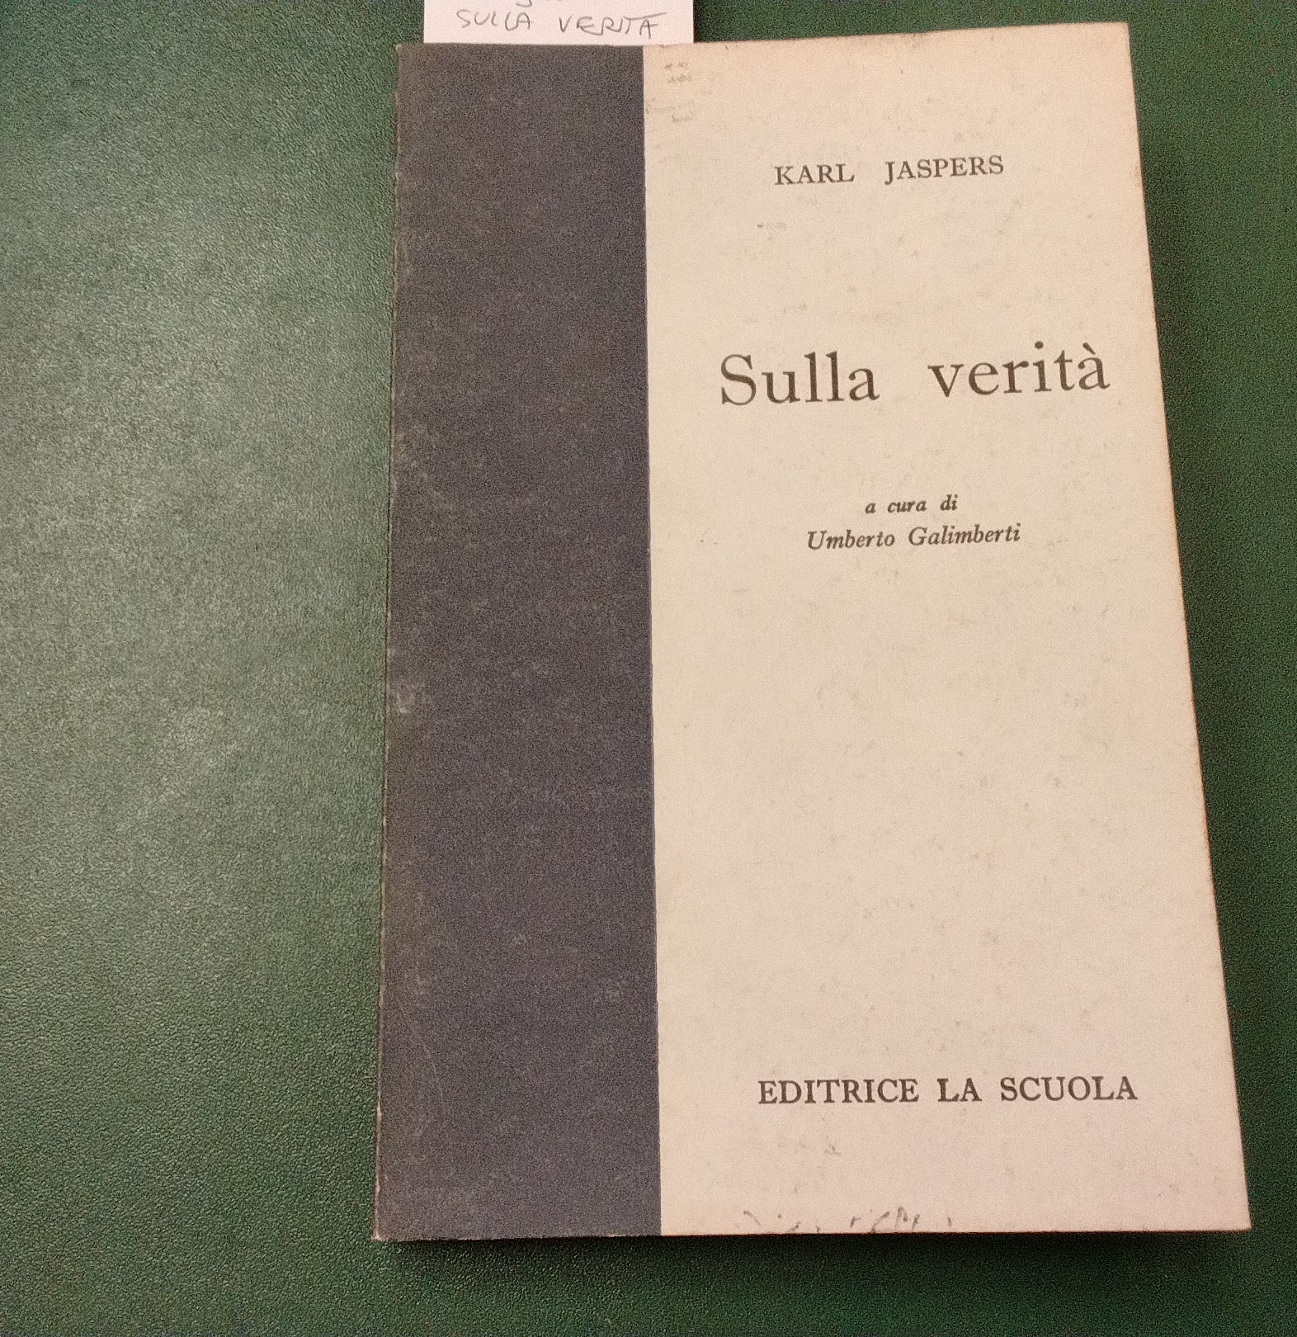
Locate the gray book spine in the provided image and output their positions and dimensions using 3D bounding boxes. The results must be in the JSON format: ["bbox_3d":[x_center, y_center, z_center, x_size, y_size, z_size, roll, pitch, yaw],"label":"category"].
[{"bbox_3d":[-0.021,-0.011,0.269,0.044,0.014,0.204,-2,77,1],"label":"gray book spine"}]

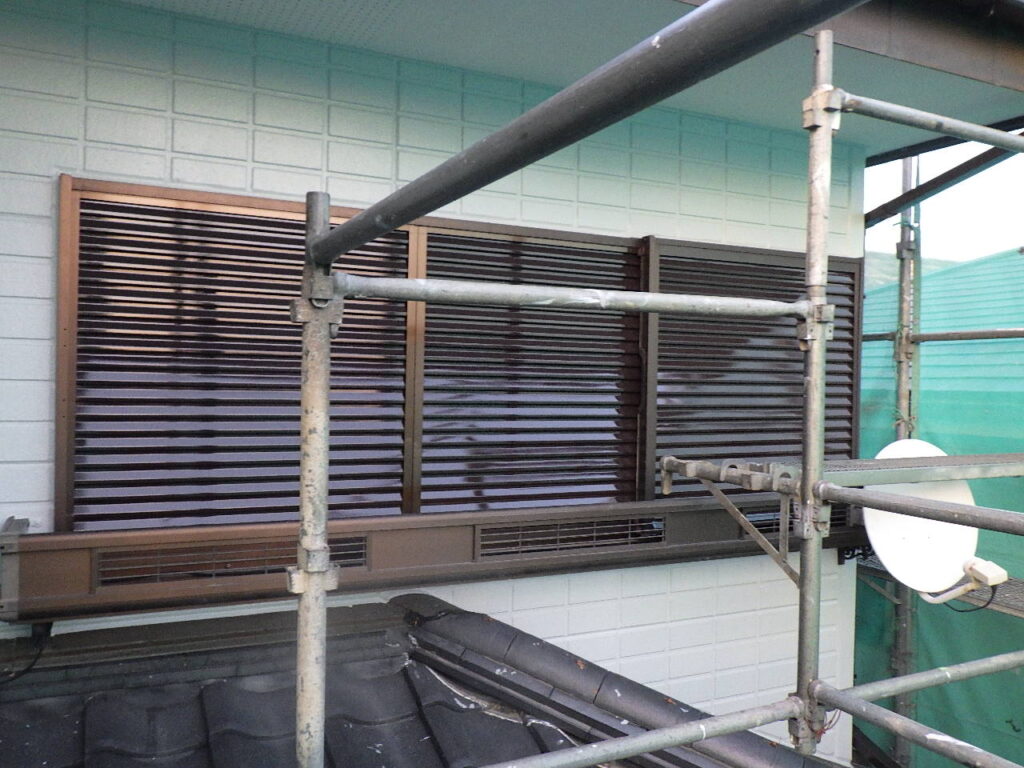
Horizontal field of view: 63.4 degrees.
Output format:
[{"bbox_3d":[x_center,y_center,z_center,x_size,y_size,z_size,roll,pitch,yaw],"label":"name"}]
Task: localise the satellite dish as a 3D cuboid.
[{"bbox_3d":[1.396,0.445,2.842,0.460,0.515,0.140,1,-14,-16],"label":"satellite dish"}]

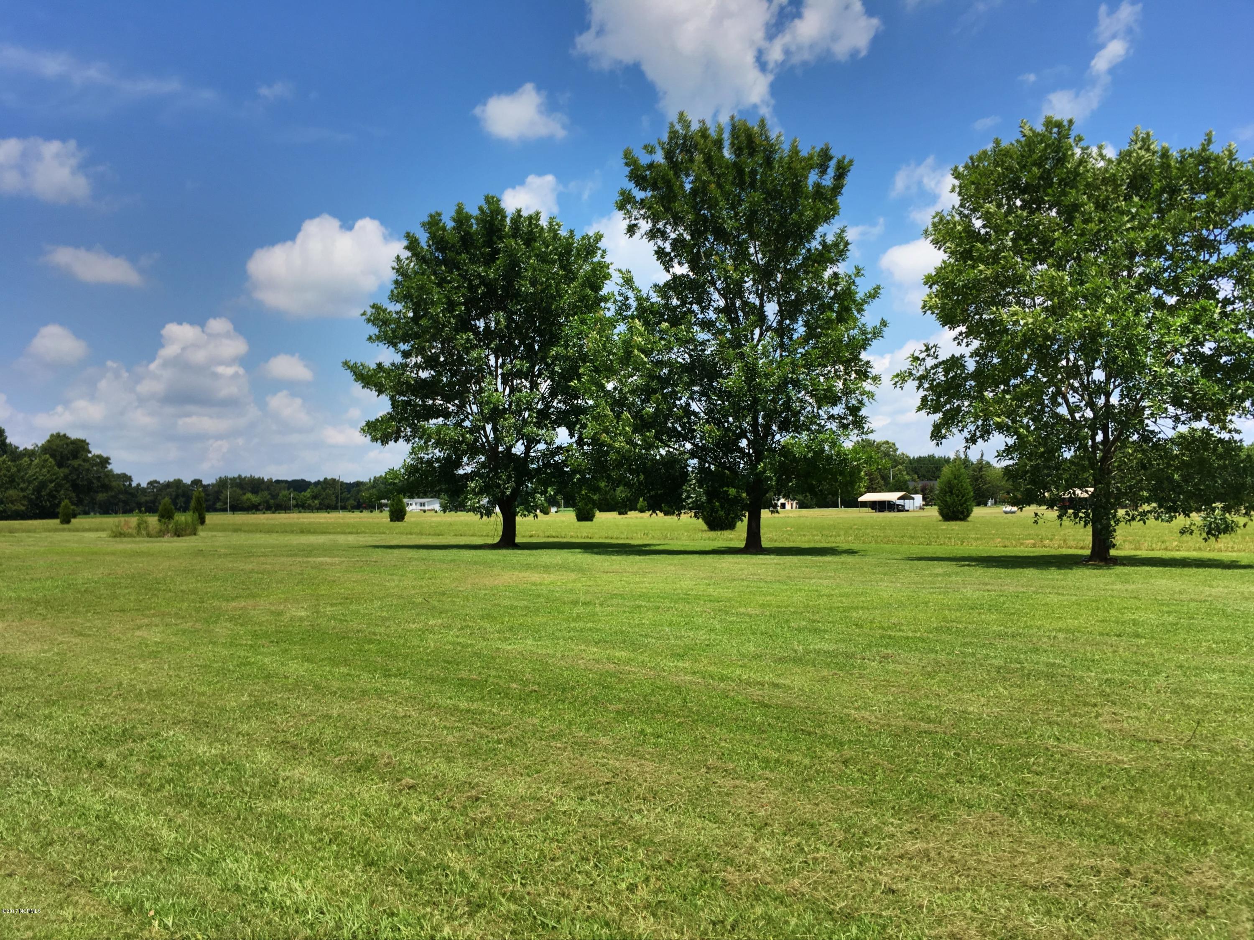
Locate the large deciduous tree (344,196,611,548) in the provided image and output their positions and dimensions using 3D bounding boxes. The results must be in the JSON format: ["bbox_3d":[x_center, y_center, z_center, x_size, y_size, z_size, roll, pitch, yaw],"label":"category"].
[{"bbox_3d":[-5.450,-3.800,40.200,10.500,13.500,10.000,0,-2,0],"label":"large deciduous tree"}]

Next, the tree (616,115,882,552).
[{"bbox_3d":[3.800,-4.600,35.200,9.400,14.700,9.200,0,-2,0],"label":"tree"}]

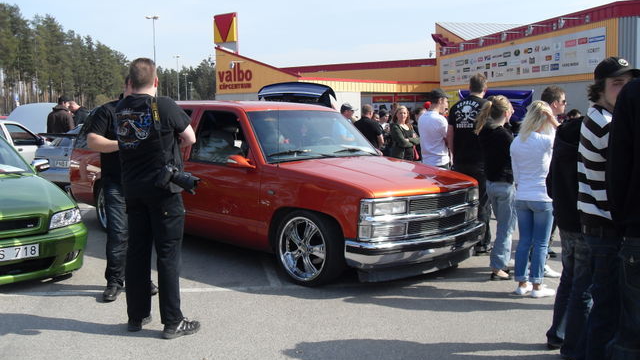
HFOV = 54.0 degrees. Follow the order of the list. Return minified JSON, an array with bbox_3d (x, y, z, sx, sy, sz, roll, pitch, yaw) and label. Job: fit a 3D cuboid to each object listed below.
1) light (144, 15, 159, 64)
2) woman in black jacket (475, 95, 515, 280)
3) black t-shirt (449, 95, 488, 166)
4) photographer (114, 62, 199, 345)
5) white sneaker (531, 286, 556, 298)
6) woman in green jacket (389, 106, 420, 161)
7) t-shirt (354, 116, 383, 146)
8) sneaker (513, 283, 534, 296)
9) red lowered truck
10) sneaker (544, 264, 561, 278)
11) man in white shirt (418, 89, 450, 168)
[{"bbox_3d":[-16.226,-10.768,61.178,1.450,10.500,0.400,-2,7,-15],"label":"light"},{"bbox_3d":[1.614,0.071,5.695,0.420,1.670,0.340,4,8,33],"label":"woman in black jacket"},{"bbox_3d":[1.577,-0.518,6.720,0.480,0.750,0.300,2,7,16],"label":"black t-shirt"},{"bbox_3d":[-1.107,0.140,4.216,0.560,1.850,0.440,2,7,19],"label":"photographer"},{"bbox_3d":[1.851,0.907,5.199,0.250,0.100,0.095,-3,7,-24],"label":"white sneaker"},{"bbox_3d":[1.147,-0.245,8.628,0.480,1.650,0.360,-4,8,-30],"label":"woman in green jacket"},{"bbox_3d":[0.779,-0.698,10.200,0.500,0.700,0.320,3,7,23],"label":"t-shirt"},{"bbox_3d":[1.690,0.896,5.283,0.095,0.100,0.250,6,9,40],"label":"sneaker"},{"bbox_3d":[-0.835,-0.095,7.294,5.420,1.630,1.980,6,9,41],"label":"red lowered truck"},{"bbox_3d":[2.103,0.833,5.805,0.280,0.110,0.100,3,7,21],"label":"sneaker"},{"bbox_3d":[1.371,-0.204,7.575,0.460,1.810,0.380,6,9,43],"label":"man in white shirt"}]

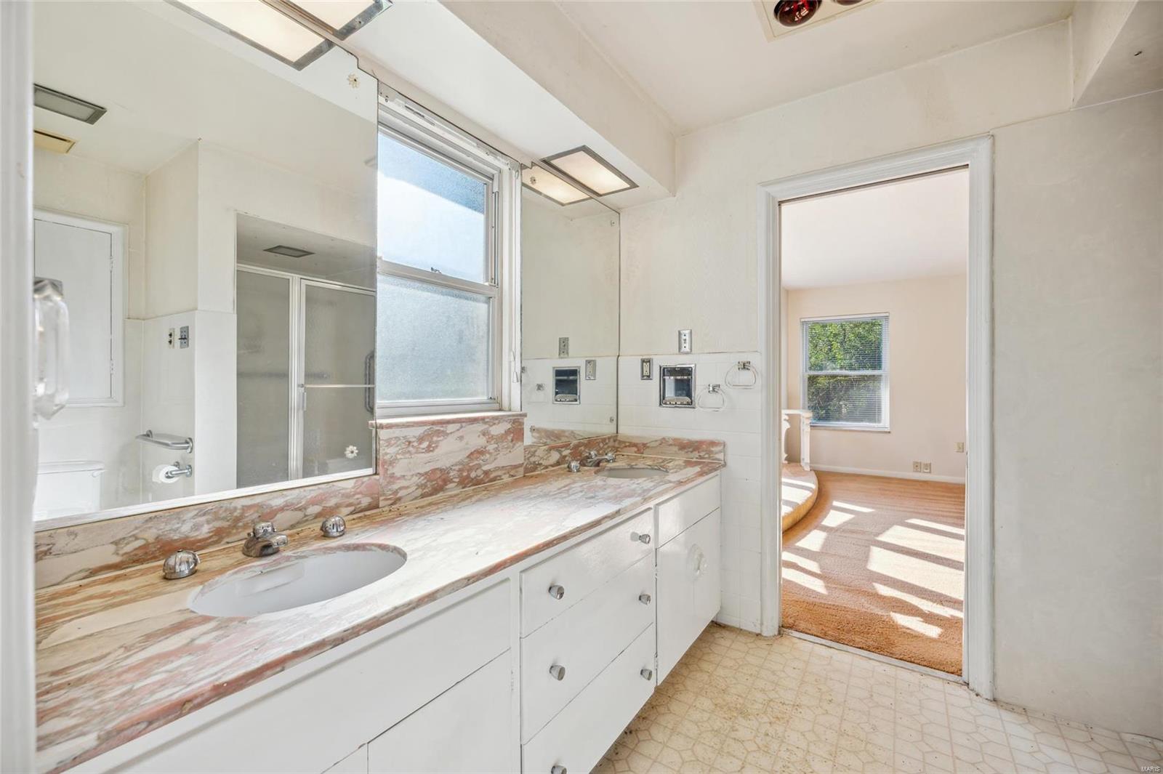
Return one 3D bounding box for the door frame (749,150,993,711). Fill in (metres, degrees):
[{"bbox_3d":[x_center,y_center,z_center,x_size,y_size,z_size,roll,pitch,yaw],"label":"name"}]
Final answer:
[{"bbox_3d":[1.212,0.113,1.940,0.820,2.110,0.140,0,0,32],"label":"door frame"}]

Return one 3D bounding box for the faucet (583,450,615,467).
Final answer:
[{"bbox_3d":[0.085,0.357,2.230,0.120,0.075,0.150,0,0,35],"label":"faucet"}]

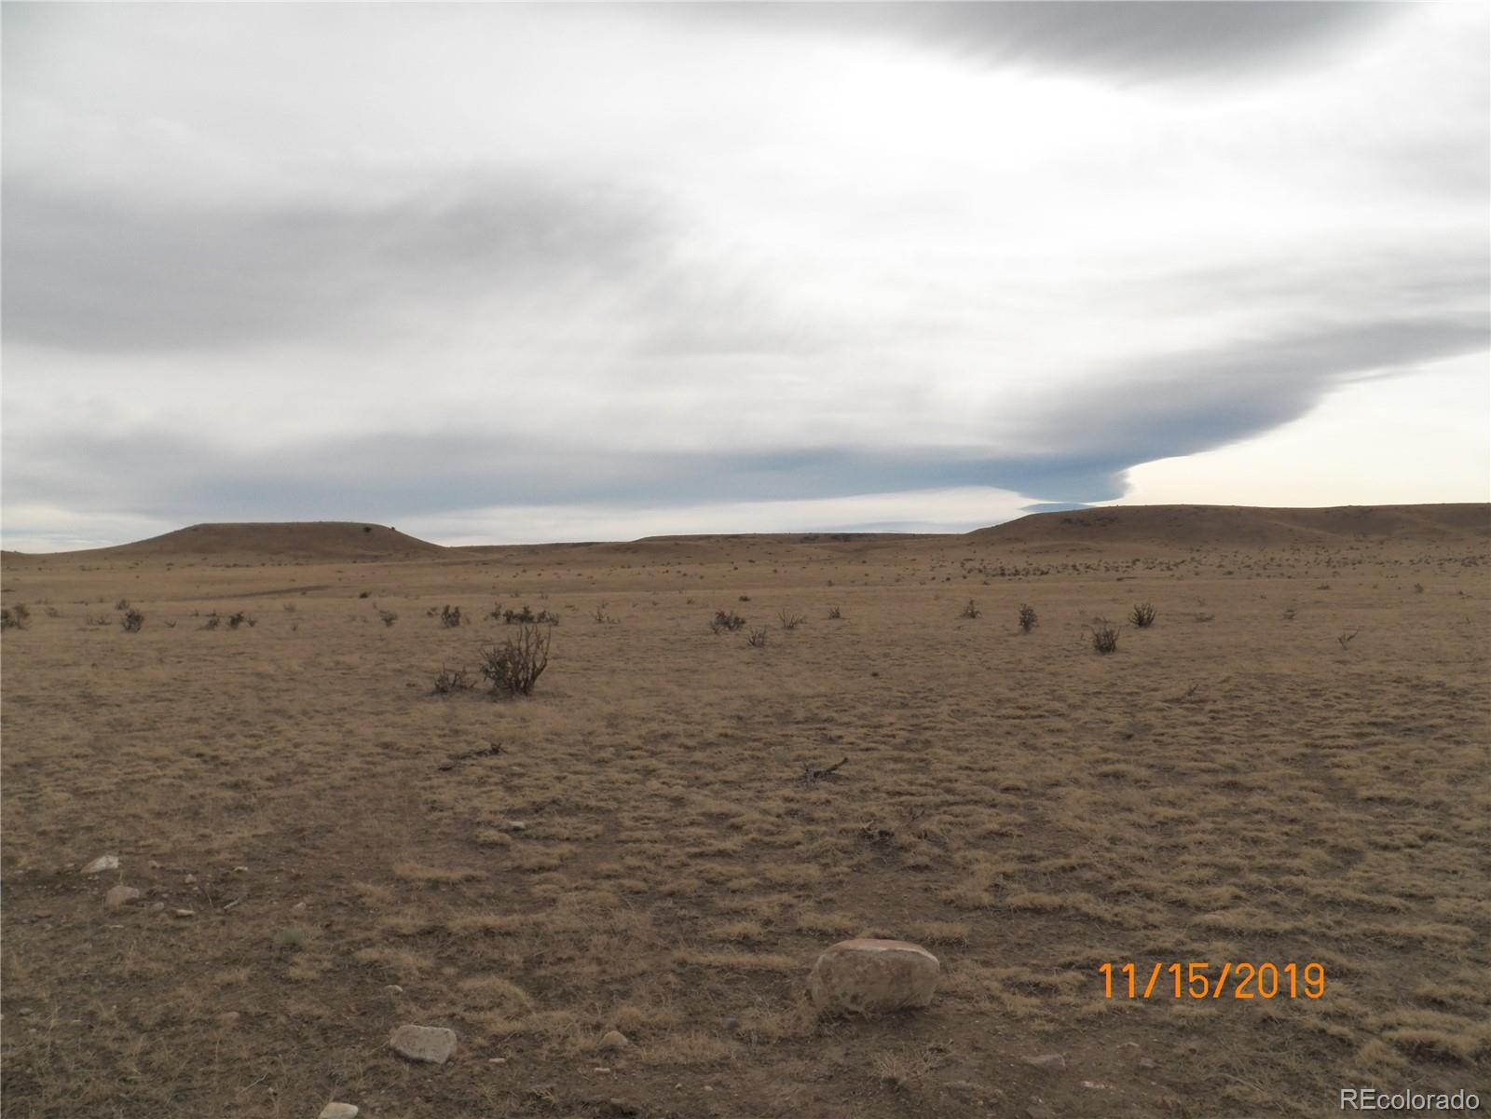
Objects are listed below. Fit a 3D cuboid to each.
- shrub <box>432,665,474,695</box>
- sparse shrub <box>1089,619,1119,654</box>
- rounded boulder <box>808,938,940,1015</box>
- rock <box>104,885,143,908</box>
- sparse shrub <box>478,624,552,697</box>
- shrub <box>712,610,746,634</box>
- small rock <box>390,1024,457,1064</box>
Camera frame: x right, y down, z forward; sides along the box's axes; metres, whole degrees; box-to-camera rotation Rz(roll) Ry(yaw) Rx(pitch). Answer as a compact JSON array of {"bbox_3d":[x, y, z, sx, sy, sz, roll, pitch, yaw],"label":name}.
[{"bbox_3d":[-3.387,1.383,14.000,0.480,0.340,0.420,0,0,0],"label":"shrub"},{"bbox_3d":[5.920,1.258,19.900,0.480,0.550,0.460,0,0,0],"label":"sparse shrub"},{"bbox_3d":[0.459,1.465,4.340,0.460,0.240,0.280,0,0,0],"label":"rounded boulder"},{"bbox_3d":[-2.862,1.536,5.550,0.170,0.090,0.140,0,0,0],"label":"rock"},{"bbox_3d":[-2.648,1.143,13.850,0.840,0.820,0.750,0,0,0],"label":"sparse shrub"},{"bbox_3d":[-0.333,1.267,24.600,0.690,0.500,0.580,0,0,0],"label":"shrub"},{"bbox_3d":[-1.036,1.539,3.880,0.205,0.095,0.160,0,0,0],"label":"small rock"}]

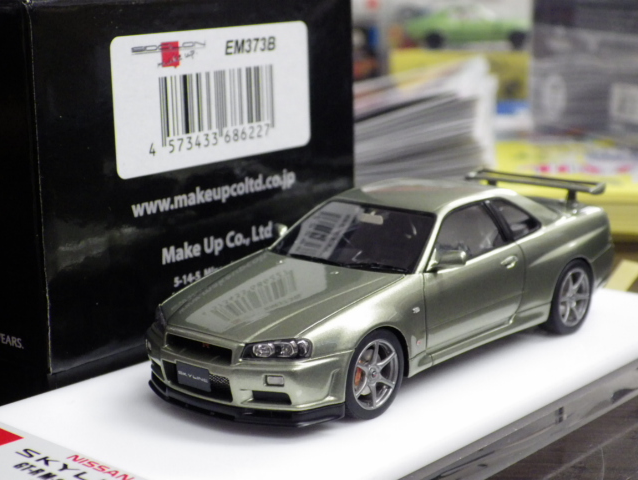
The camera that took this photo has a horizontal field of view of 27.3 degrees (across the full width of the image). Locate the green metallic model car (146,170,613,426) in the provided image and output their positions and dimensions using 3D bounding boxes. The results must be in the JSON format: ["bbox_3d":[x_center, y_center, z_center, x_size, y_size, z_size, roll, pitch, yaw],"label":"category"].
[{"bbox_3d":[0.015,0.006,0.242,0.043,0.032,0.107,8,15,40],"label":"green metallic model car"}]

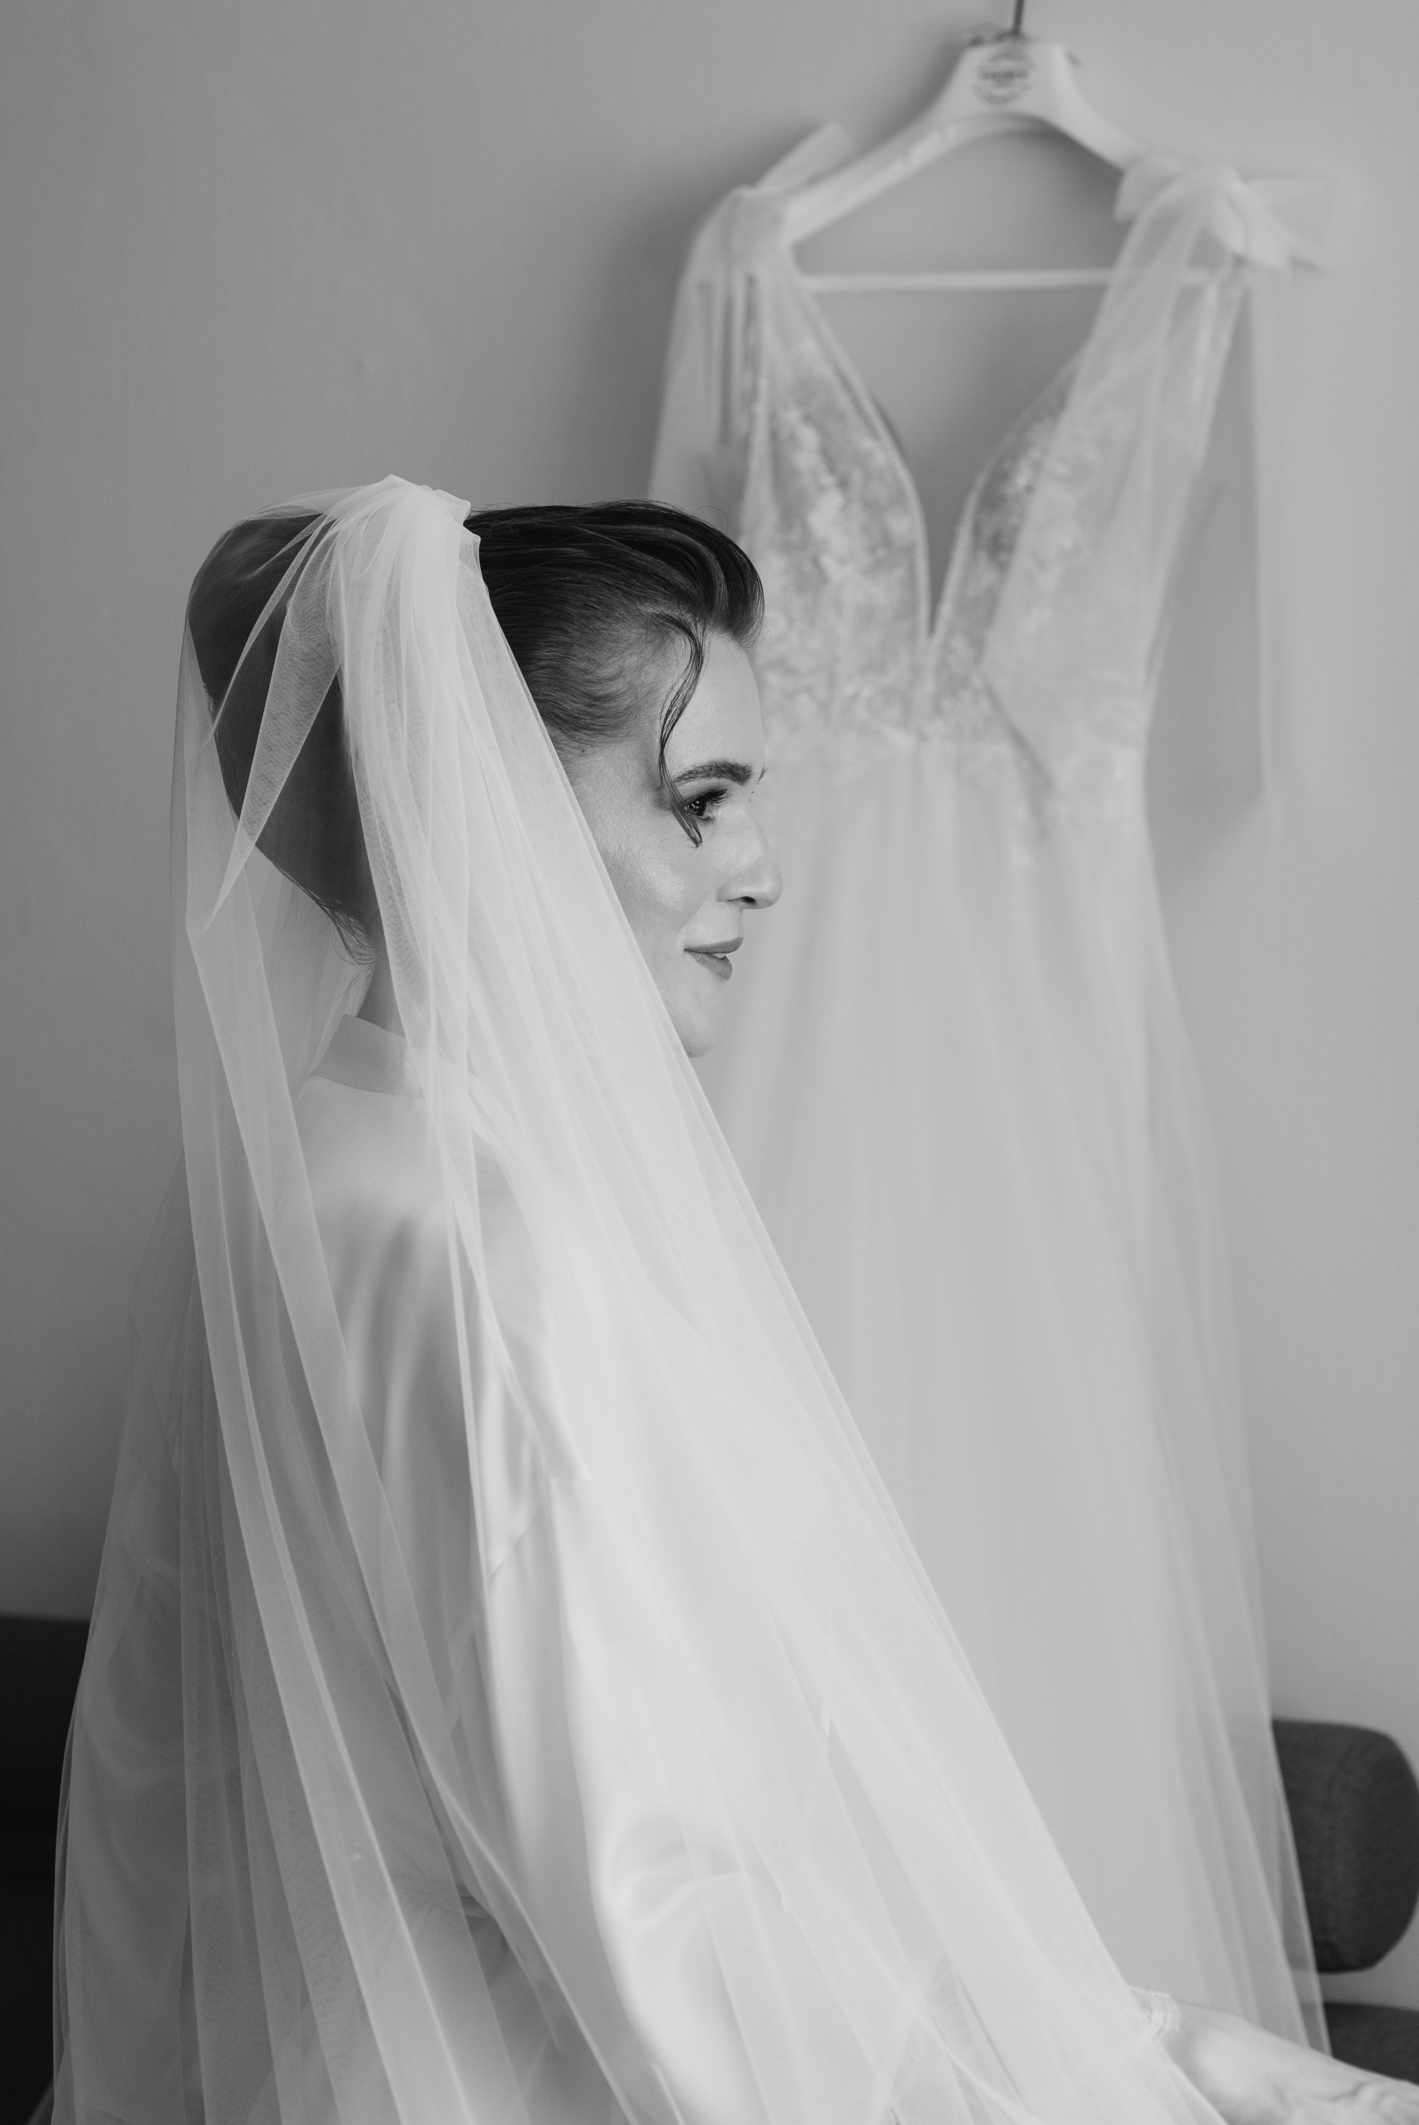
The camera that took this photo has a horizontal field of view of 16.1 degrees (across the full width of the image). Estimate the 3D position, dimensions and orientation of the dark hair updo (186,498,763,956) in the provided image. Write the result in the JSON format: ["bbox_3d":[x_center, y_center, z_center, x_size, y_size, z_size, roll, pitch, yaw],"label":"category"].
[{"bbox_3d":[-0.100,-0.144,2.150,0.243,0.197,0.180,2,1,10],"label":"dark hair updo"}]

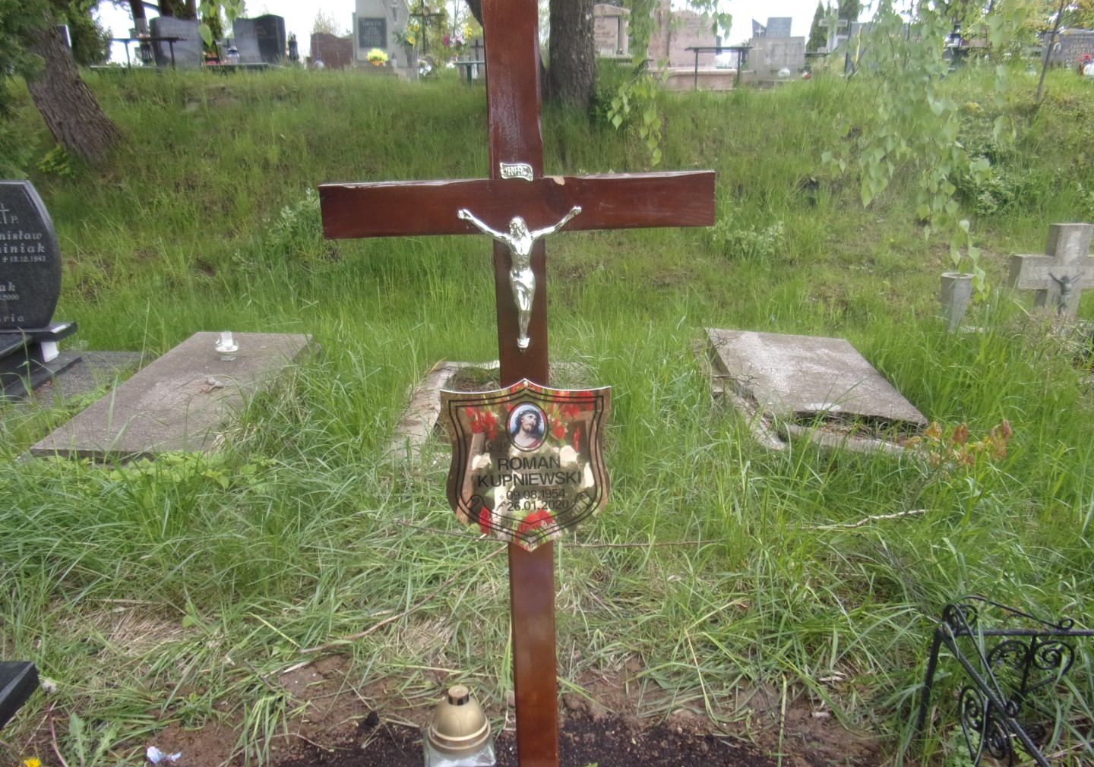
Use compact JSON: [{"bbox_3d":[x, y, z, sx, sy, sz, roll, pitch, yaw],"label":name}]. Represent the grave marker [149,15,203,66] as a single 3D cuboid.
[{"bbox_3d":[-5.519,-5.087,11.300,0.690,0.680,0.130,-1,18,2],"label":"grave marker"}]

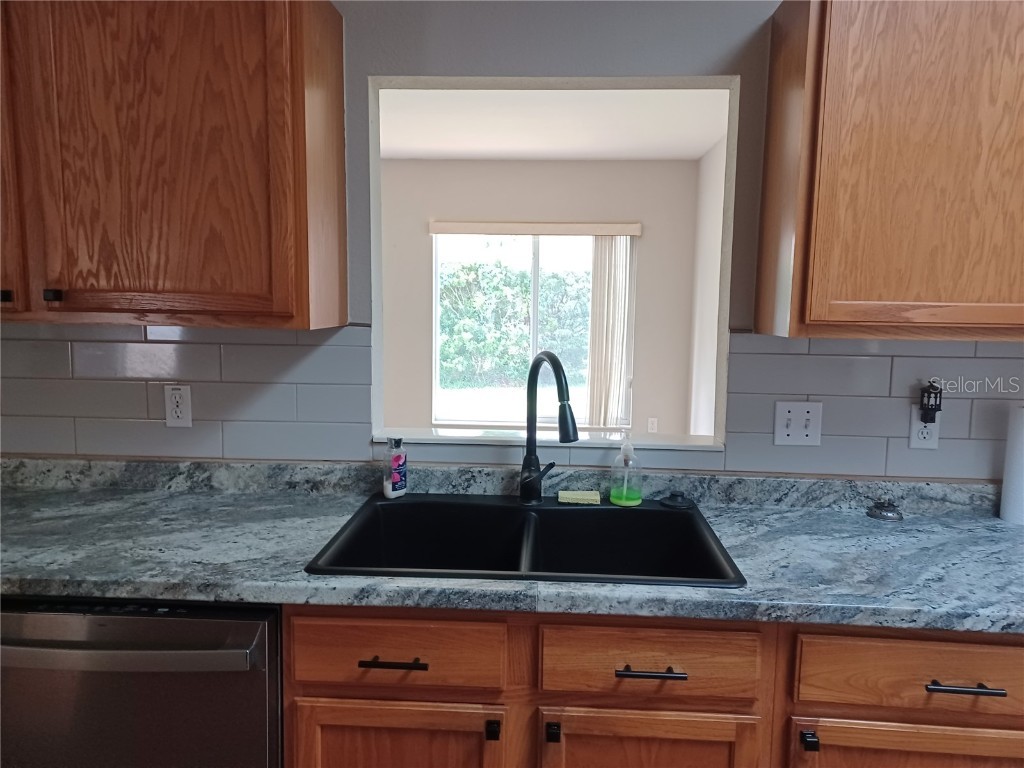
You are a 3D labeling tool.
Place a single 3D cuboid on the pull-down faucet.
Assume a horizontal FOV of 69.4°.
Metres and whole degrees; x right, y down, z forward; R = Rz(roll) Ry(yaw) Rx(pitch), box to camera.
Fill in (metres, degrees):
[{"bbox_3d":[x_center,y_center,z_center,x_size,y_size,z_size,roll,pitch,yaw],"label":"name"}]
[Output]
[{"bbox_3d":[0.104,0.119,1.783,0.082,0.391,0.262,-2,8,-22],"label":"pull-down faucet"}]

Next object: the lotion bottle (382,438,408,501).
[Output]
[{"bbox_3d":[-0.300,0.211,1.906,0.058,0.152,0.037,-4,8,-33],"label":"lotion bottle"}]

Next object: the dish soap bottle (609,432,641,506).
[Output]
[{"bbox_3d":[0.295,0.212,1.889,0.081,0.184,0.083,3,8,21],"label":"dish soap bottle"}]

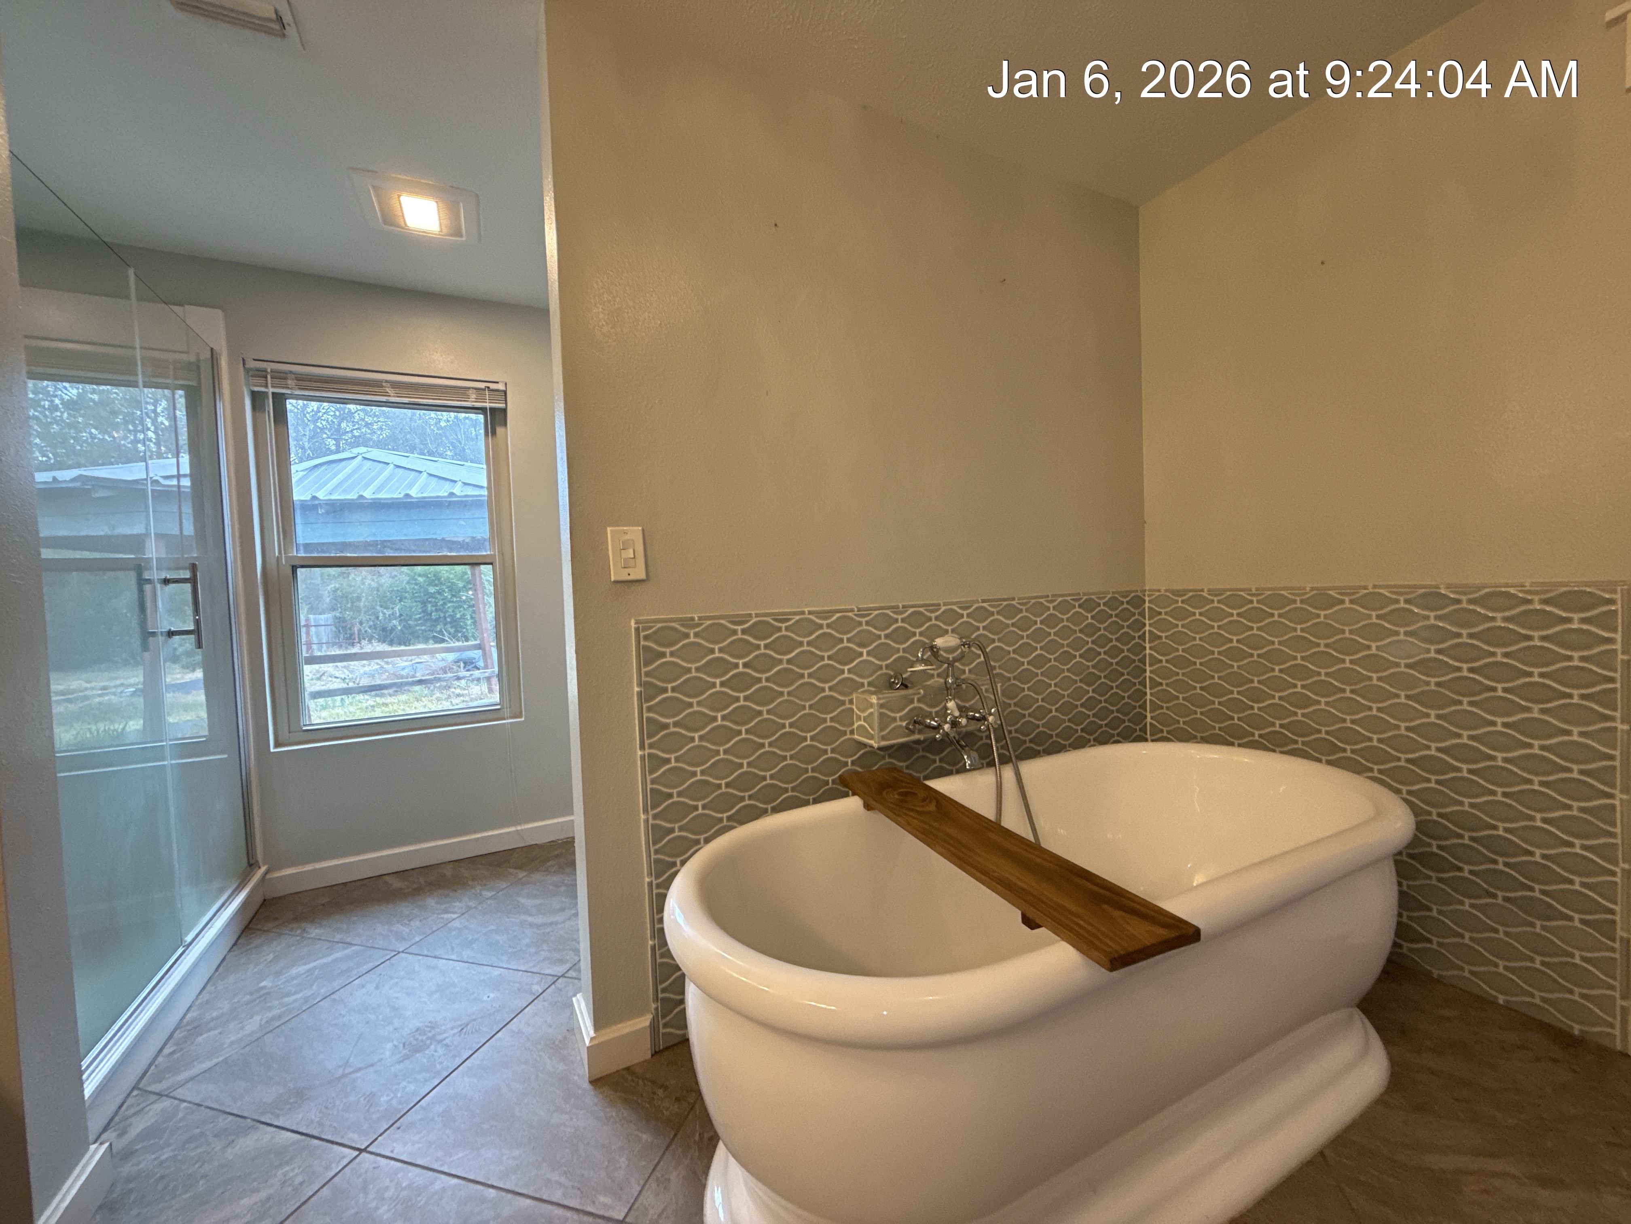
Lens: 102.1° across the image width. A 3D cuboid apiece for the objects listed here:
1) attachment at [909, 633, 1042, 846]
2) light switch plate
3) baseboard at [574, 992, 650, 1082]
[{"bbox_3d":[0.430,0.368,1.796,0.349,0.621,0.184,-3,2,-28],"label":"attachment"},{"bbox_3d":[-0.440,-0.135,1.544,0.081,0.125,0.010,-3,2,-28],"label":"light switch plate"},{"bbox_3d":[-0.501,1.024,1.628,0.143,0.089,0.194,-3,2,-28],"label":"baseboard"}]

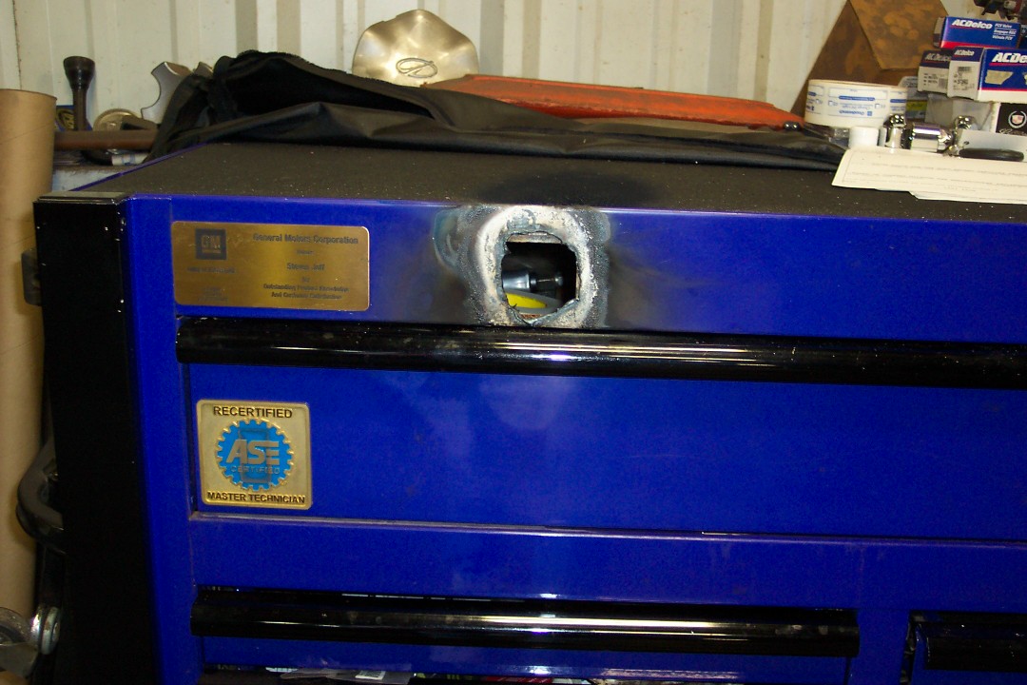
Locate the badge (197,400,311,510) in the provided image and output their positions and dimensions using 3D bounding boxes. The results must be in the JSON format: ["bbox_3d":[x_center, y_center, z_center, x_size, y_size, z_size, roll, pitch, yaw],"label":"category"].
[{"bbox_3d":[-0.142,0.062,0.593,0.062,0.062,0.003,2,16,1],"label":"badge"}]

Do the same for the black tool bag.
[{"bbox_3d":[-0.005,-0.199,0.903,0.502,0.072,0.273,3,16,5],"label":"black tool bag"}]

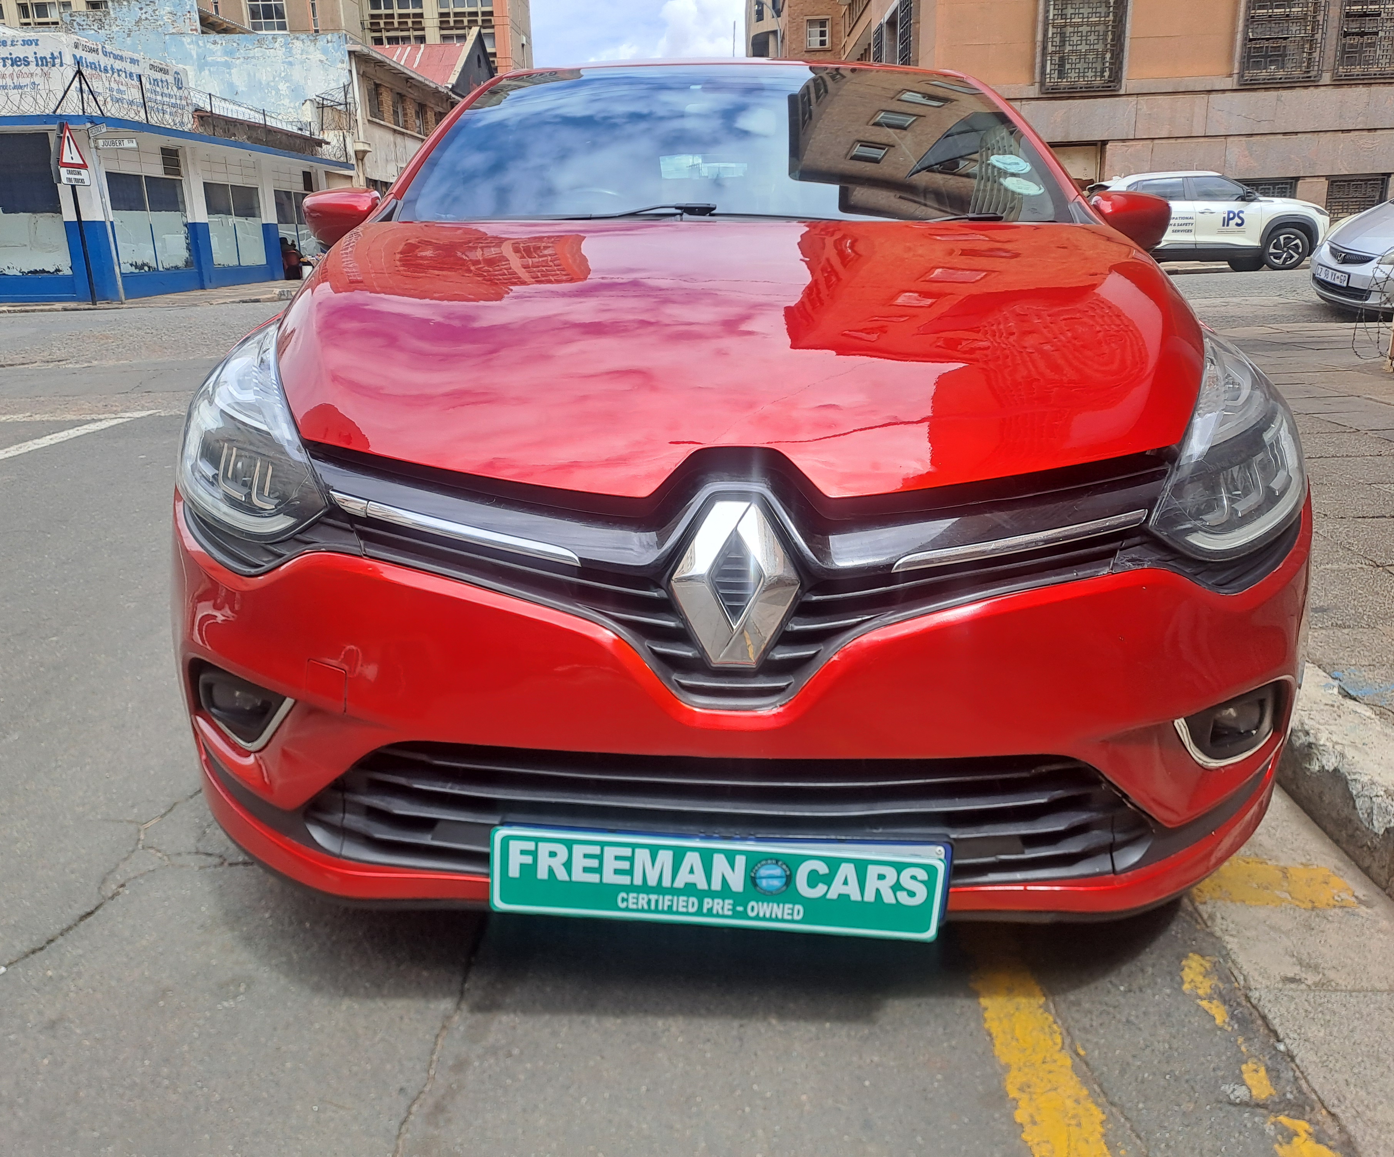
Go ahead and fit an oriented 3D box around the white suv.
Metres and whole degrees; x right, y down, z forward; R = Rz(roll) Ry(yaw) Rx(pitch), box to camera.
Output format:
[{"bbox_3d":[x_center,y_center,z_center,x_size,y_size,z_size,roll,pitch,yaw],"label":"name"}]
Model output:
[{"bbox_3d":[7.976,-5.752,17.951,3.990,1.570,1.758,-1,17,4],"label":"white suv"}]

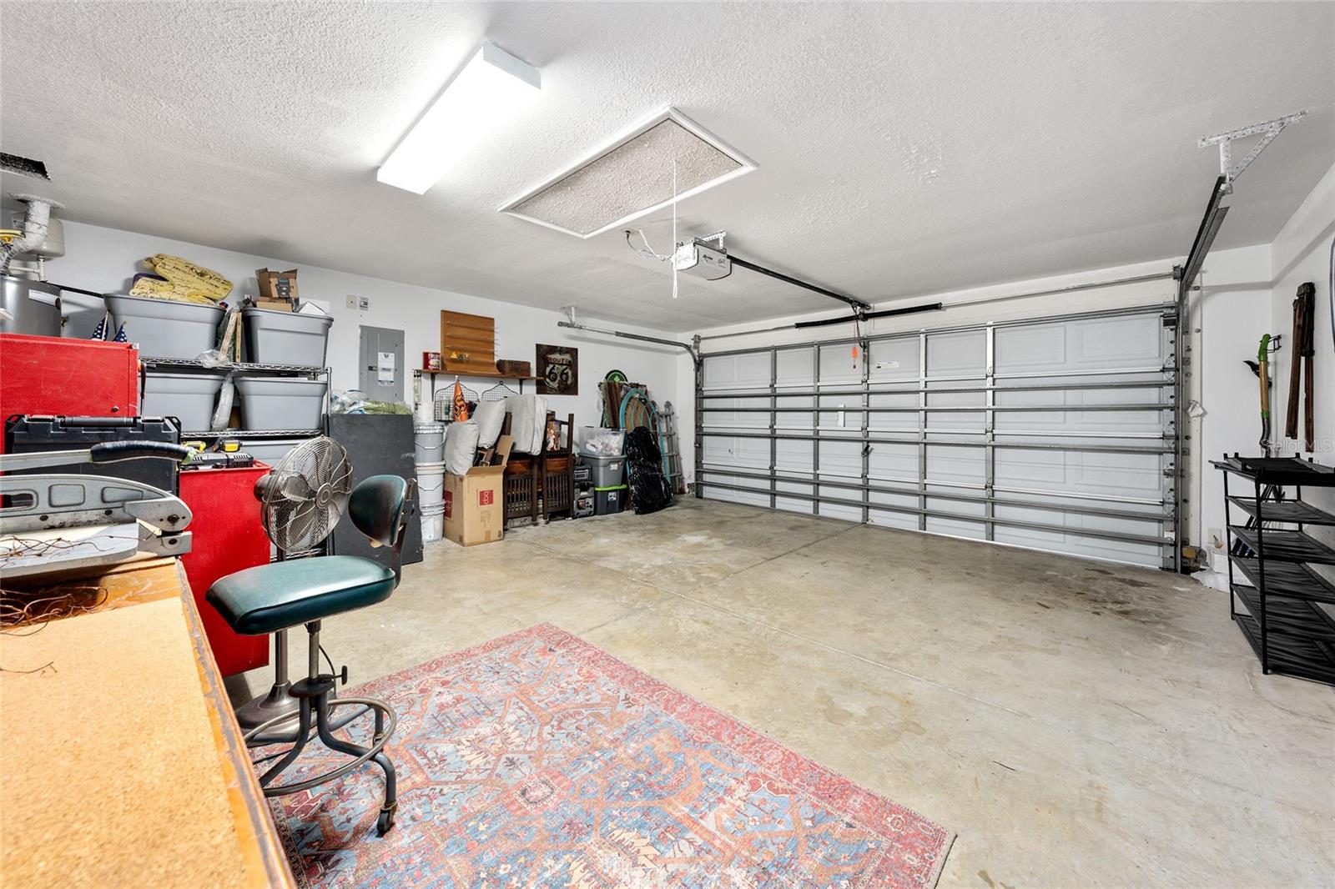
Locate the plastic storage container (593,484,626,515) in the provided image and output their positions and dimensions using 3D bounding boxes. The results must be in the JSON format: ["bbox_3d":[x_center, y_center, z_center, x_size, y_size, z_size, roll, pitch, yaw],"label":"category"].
[{"bbox_3d":[-0.845,0.670,6.083,0.460,0.335,0.430,3,4,44],"label":"plastic storage container"}]

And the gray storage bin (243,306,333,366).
[{"bbox_3d":[-3.010,-0.806,3.806,0.420,0.400,0.550,3,3,44],"label":"gray storage bin"}]

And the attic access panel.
[{"bbox_3d":[-0.289,-1.414,2.699,1.458,0.050,0.661,3,3,44],"label":"attic access panel"}]

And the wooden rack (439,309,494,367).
[{"bbox_3d":[-2.014,-1.039,4.961,0.170,0.610,0.560,3,4,44],"label":"wooden rack"}]

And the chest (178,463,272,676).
[{"bbox_3d":[-2.123,0.576,1.931,0.470,0.975,0.740,3,4,44],"label":"chest"}]

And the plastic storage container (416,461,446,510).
[{"bbox_3d":[-2.266,0.337,4.611,0.300,0.395,0.300,3,4,44],"label":"plastic storage container"}]

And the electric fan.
[{"bbox_3d":[-1.569,0.516,1.965,0.400,1.120,0.480,0,2,-3],"label":"electric fan"}]

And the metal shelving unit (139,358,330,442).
[{"bbox_3d":[-3.191,0.199,3.484,0.500,1.555,1.220,3,4,44],"label":"metal shelving unit"}]

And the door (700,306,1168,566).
[{"bbox_3d":[2.213,-0.163,5.453,4.900,2.090,0.110,3,3,44],"label":"door"}]

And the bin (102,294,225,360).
[{"bbox_3d":[-3.342,-0.744,3.235,0.520,0.360,0.530,3,4,44],"label":"bin"}]

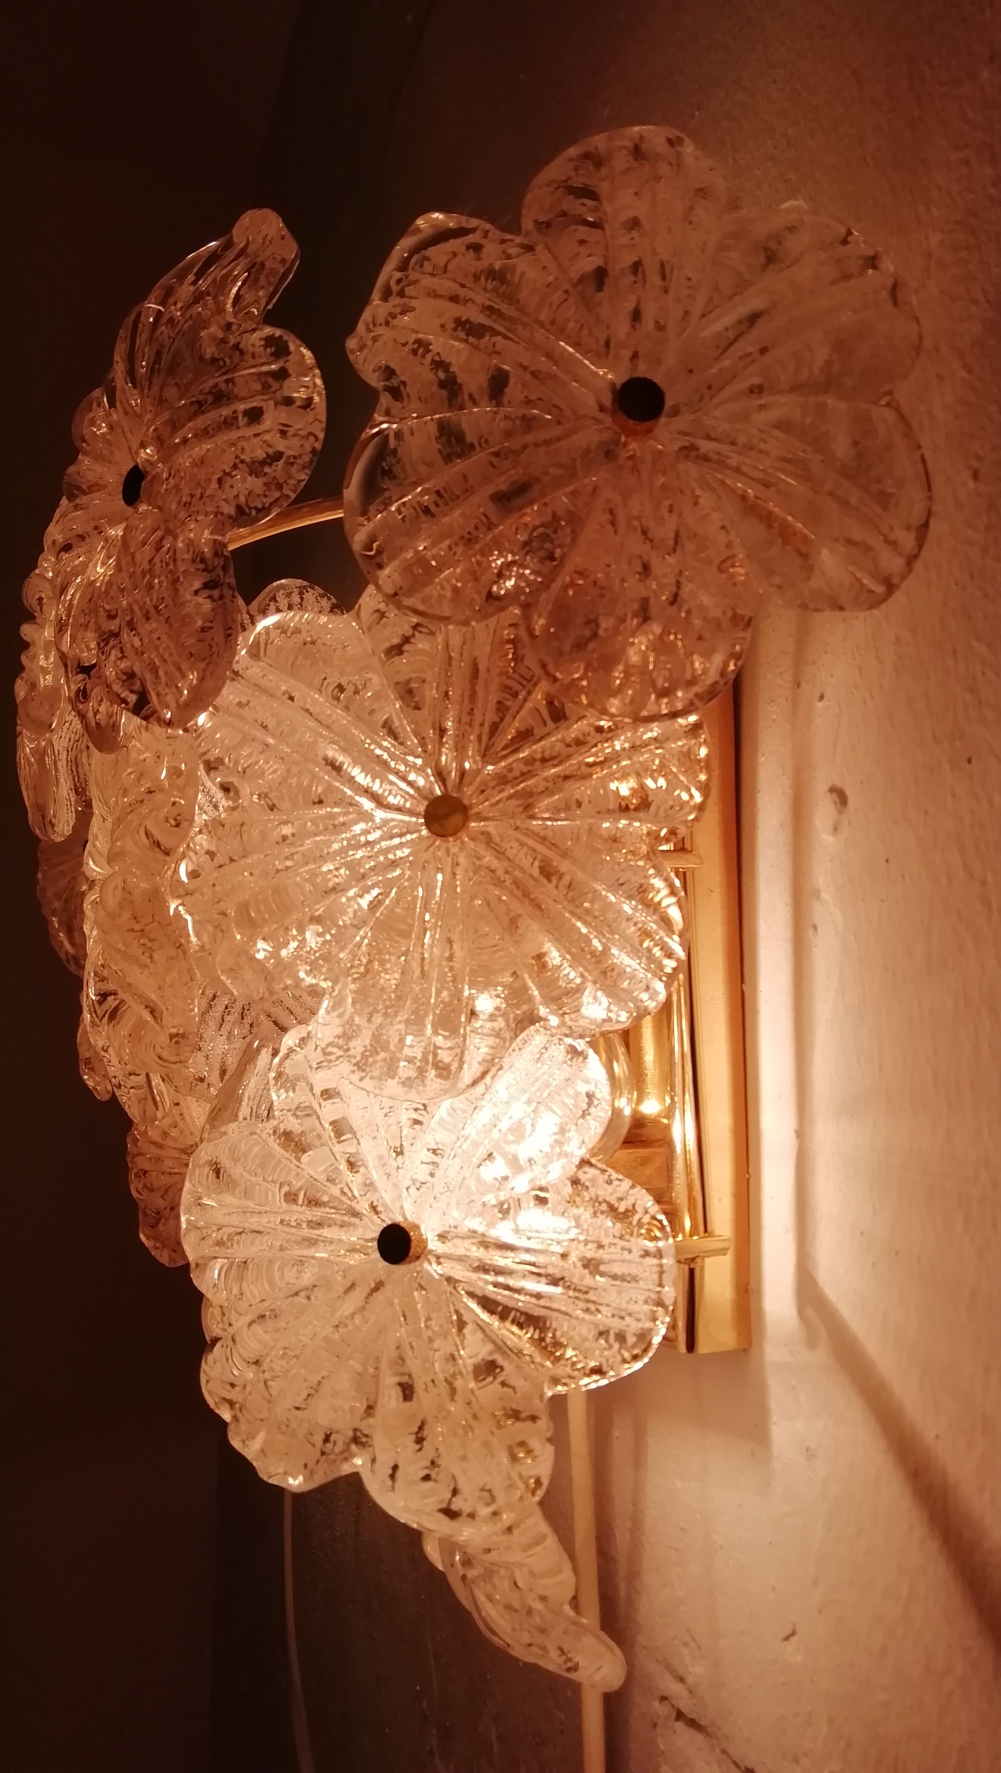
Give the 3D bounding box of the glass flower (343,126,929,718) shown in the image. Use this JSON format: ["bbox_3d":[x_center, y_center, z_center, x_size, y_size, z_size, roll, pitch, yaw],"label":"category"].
[{"bbox_3d":[0.031,-0.105,0.303,0.132,0.132,0.035,0,-2,2],"label":"glass flower"}]

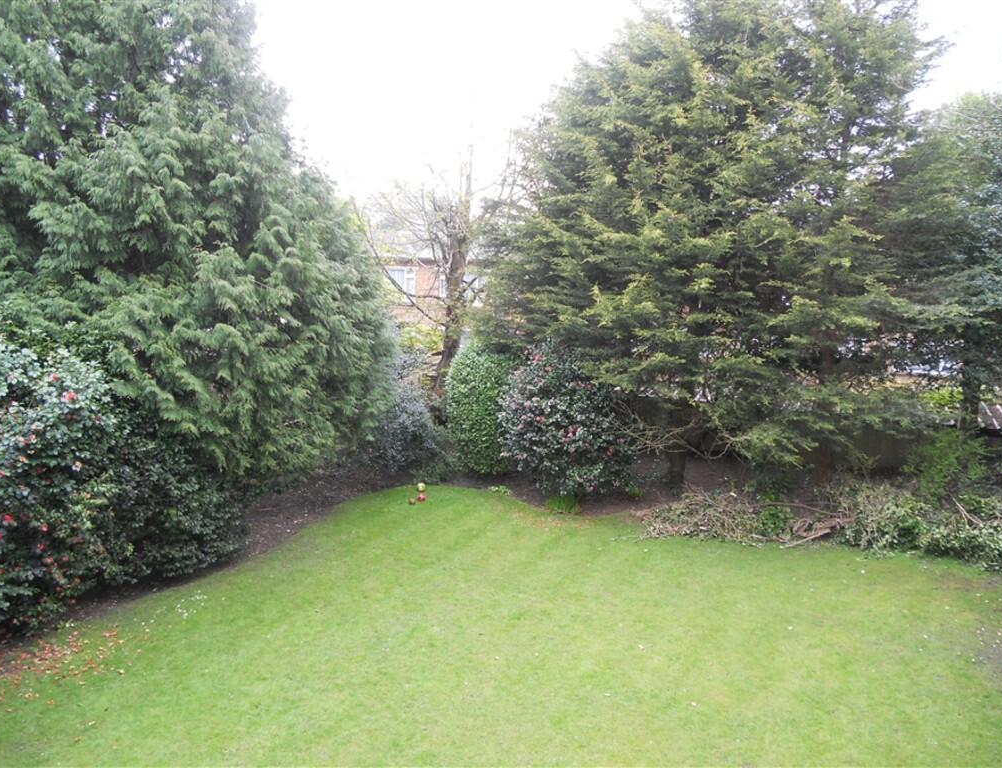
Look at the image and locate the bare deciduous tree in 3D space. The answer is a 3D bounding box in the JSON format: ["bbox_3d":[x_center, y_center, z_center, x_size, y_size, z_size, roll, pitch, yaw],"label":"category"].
[{"bbox_3d":[-1.550,-2.113,20.195,4.200,7.100,4.000,0,7,0],"label":"bare deciduous tree"}]

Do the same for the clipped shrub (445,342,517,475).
[{"bbox_3d":[-0.300,0.560,17.208,1.600,2.750,1.600,0,7,0],"label":"clipped shrub"}]

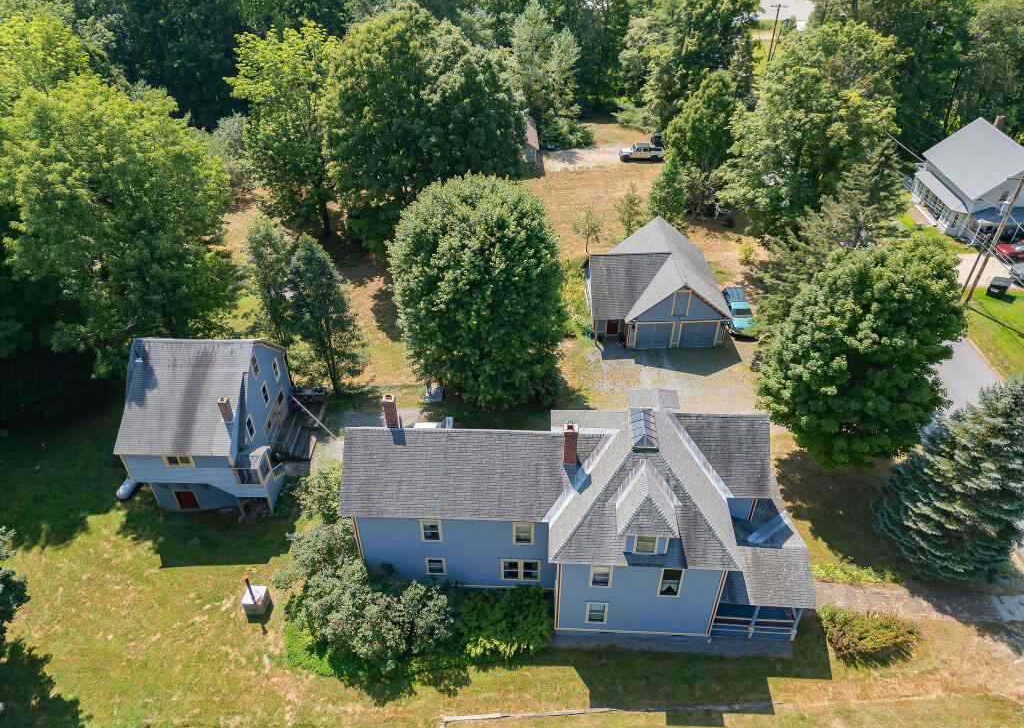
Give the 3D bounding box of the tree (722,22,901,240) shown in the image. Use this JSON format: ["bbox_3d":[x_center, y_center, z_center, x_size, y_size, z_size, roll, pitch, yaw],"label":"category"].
[{"bbox_3d":[27.259,-20.935,66.406,15.000,19.954,15.000,1,36,3],"label":"tree"}]

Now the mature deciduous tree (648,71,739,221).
[{"bbox_3d":[18.755,-21.298,69.824,8.000,14.500,7.600,-1,37,0],"label":"mature deciduous tree"}]

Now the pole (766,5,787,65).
[{"bbox_3d":[41.333,-51.104,112.524,2.500,10.500,0.350,1,37,2],"label":"pole"}]

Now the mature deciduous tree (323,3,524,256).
[{"bbox_3d":[-7.966,-21.504,66.442,18.361,22.024,18.361,1,36,3],"label":"mature deciduous tree"}]

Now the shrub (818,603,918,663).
[{"bbox_3d":[17.840,13.436,35.530,5.000,1.600,2.600,1,36,3],"label":"shrub"}]

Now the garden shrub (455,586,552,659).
[{"bbox_3d":[-0.375,12.515,35.144,4.700,2.400,3.400,-1,37,0],"label":"garden shrub"}]

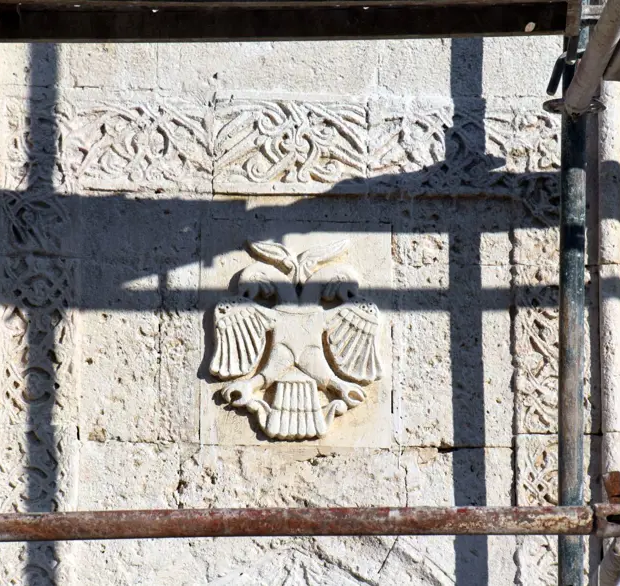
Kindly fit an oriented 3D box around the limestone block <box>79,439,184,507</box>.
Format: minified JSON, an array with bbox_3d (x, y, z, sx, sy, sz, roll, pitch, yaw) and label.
[{"bbox_3d":[-0.356,0.385,10.830,0.199,0.163,0.160,1,-12,-2],"label":"limestone block"}]

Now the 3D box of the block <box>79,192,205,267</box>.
[{"bbox_3d":[-0.338,-0.110,10.931,0.245,0.149,0.160,1,-12,-2],"label":"block"}]

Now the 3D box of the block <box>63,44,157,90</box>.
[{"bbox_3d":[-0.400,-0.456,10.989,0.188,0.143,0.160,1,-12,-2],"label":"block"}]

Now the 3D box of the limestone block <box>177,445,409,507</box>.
[{"bbox_3d":[-0.038,0.389,10.842,0.445,0.155,0.160,1,-12,-2],"label":"limestone block"}]

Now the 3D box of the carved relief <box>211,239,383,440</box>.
[{"bbox_3d":[-0.027,0.096,10.810,0.338,0.404,0.050,1,-12,-2],"label":"carved relief"}]

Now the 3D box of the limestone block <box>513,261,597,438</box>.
[{"bbox_3d":[0.479,0.129,10.900,0.164,0.345,0.160,1,-12,-2],"label":"limestone block"}]

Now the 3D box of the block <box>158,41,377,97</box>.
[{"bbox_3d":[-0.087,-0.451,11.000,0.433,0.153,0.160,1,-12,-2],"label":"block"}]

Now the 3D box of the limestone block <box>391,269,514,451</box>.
[{"bbox_3d":[0.281,0.139,10.905,0.235,0.365,0.160,1,-12,-2],"label":"limestone block"}]

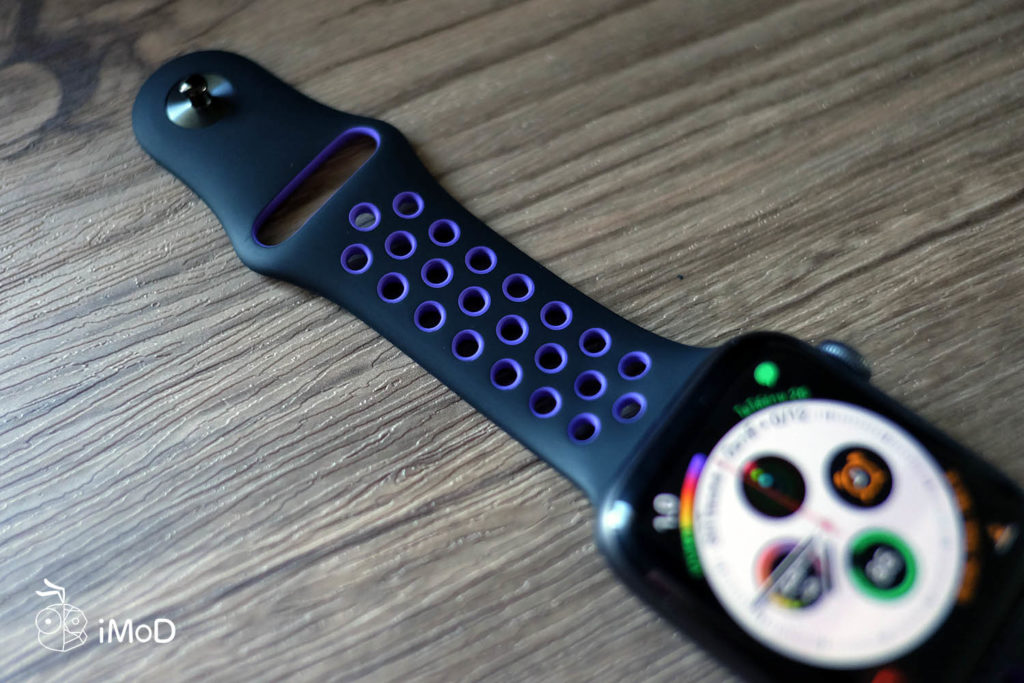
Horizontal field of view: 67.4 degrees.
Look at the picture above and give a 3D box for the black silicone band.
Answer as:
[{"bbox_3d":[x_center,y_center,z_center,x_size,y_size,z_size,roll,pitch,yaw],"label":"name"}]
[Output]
[{"bbox_3d":[-0.019,-0.016,0.106,0.094,0.009,0.029,36,74,14],"label":"black silicone band"}]

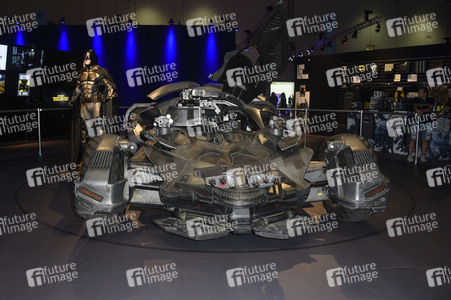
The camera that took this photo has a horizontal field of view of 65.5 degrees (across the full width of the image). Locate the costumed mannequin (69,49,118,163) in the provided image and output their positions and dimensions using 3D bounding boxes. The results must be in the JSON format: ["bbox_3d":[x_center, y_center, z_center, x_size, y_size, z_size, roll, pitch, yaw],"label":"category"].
[{"bbox_3d":[-2.277,-0.610,6.137,0.830,2.100,0.580,2,9,5],"label":"costumed mannequin"}]

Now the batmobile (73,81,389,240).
[{"bbox_3d":[-0.177,-0.340,6.257,3.250,1.720,6.000,0,9,-7],"label":"batmobile"}]

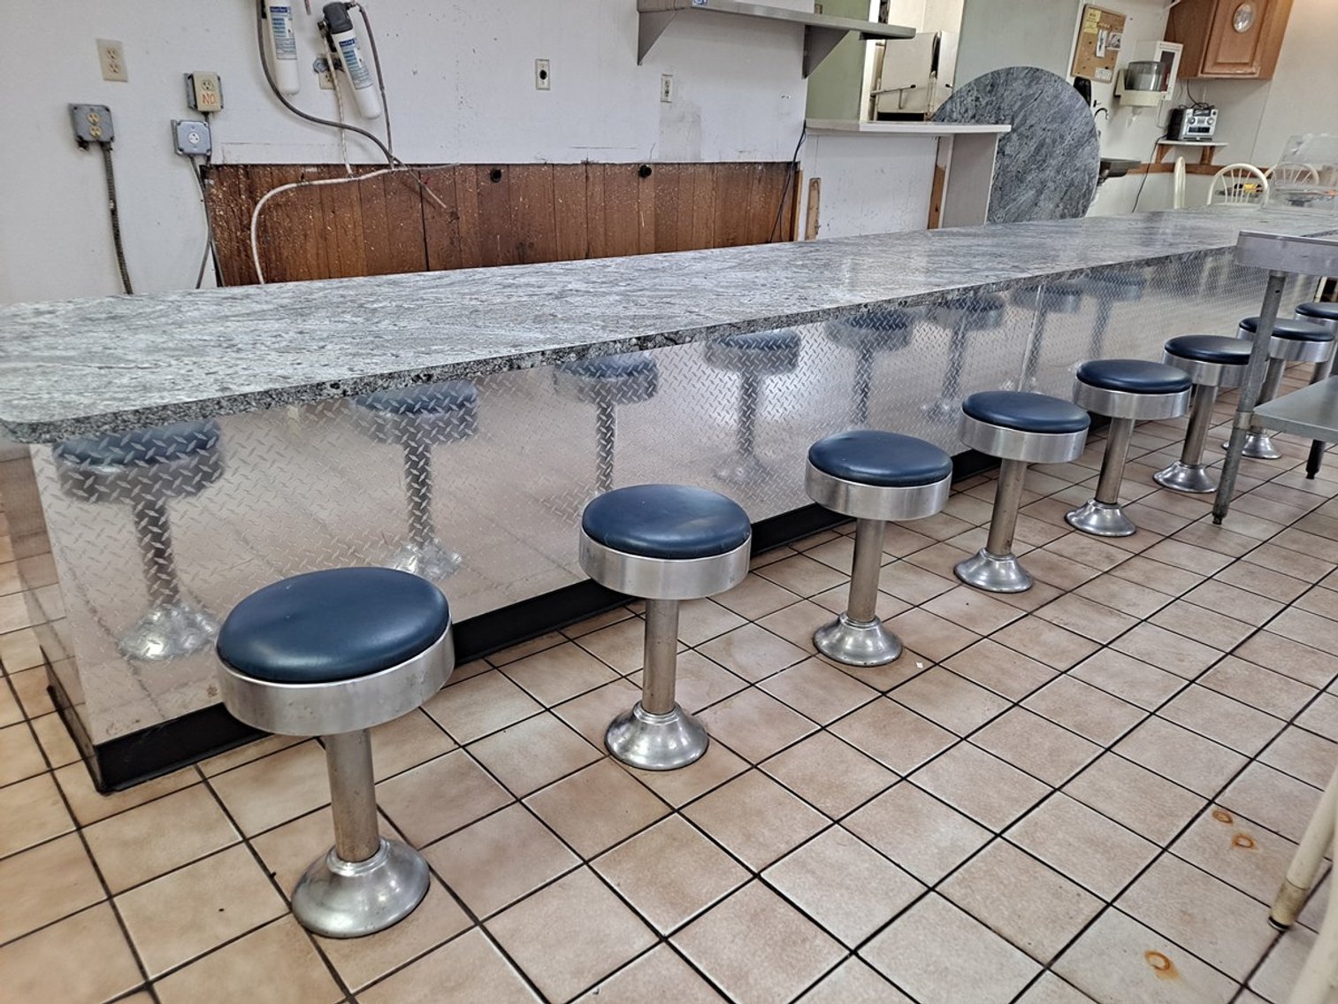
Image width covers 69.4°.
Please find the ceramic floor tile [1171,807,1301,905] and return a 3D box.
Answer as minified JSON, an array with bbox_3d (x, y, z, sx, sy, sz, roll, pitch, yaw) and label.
[{"bbox_3d":[1.026,0.630,1.708,0.197,0.010,0.197,-16,28,-38],"label":"ceramic floor tile"}]

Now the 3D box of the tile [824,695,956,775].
[{"bbox_3d":[0.467,0.487,2.012,0.197,0.010,0.197,-16,28,-38],"label":"tile"}]

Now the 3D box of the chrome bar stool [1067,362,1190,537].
[{"bbox_3d":[1.403,-0.161,3.021,0.320,0.503,0.320,-16,28,-38],"label":"chrome bar stool"}]

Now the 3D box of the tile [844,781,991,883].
[{"bbox_3d":[0.447,0.595,1.741,0.197,0.010,0.197,-16,28,-38],"label":"tile"}]

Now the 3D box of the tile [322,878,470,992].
[{"bbox_3d":[-0.453,0.671,1.559,0.204,0.010,0.204,-16,29,-38],"label":"tile"}]

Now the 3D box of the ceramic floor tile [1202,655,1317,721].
[{"bbox_3d":[1.379,0.438,2.265,0.200,0.010,0.200,-16,29,-39],"label":"ceramic floor tile"}]

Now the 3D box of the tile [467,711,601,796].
[{"bbox_3d":[-0.273,0.511,1.961,0.201,0.010,0.201,-16,29,-38],"label":"tile"}]

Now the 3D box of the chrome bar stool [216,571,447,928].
[{"bbox_3d":[-0.498,0.392,1.511,0.331,0.535,0.331,-16,29,-38],"label":"chrome bar stool"}]

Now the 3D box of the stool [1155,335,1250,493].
[{"bbox_3d":[1.934,-0.317,3.502,0.326,0.524,0.326,-16,29,-38],"label":"stool"}]

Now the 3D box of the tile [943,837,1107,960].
[{"bbox_3d":[0.580,0.654,1.595,0.199,0.009,0.199,-16,28,-38],"label":"tile"}]

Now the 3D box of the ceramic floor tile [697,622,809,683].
[{"bbox_3d":[0.202,0.360,2.300,0.197,0.010,0.197,-16,28,-38],"label":"ceramic floor tile"}]

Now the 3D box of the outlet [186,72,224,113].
[{"bbox_3d":[-1.506,-1.328,3.135,0.102,0.114,0.060,-16,29,-39],"label":"outlet"}]

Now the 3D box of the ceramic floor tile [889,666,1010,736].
[{"bbox_3d":[0.620,0.440,2.134,0.199,0.009,0.199,-16,28,-38],"label":"ceramic floor tile"}]

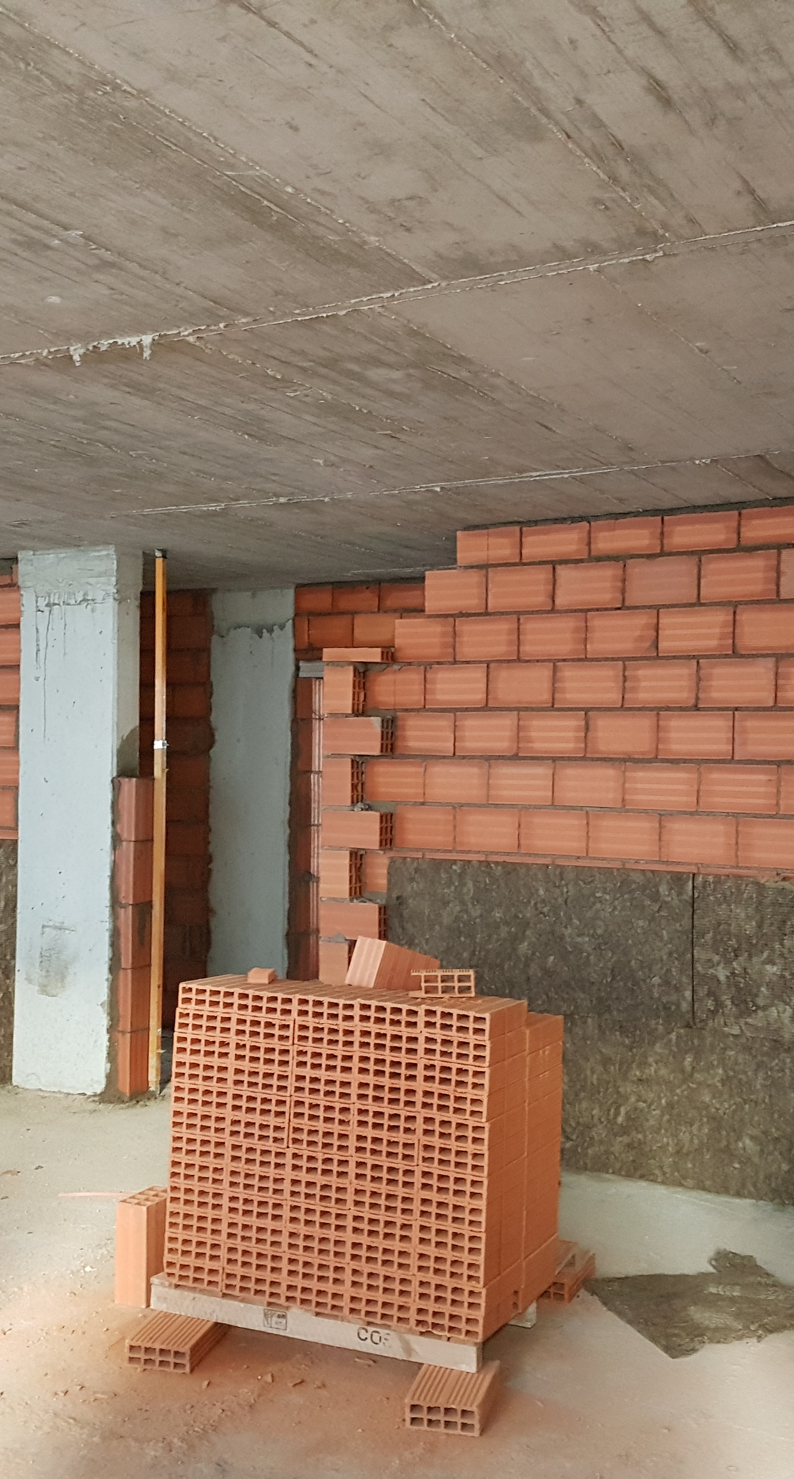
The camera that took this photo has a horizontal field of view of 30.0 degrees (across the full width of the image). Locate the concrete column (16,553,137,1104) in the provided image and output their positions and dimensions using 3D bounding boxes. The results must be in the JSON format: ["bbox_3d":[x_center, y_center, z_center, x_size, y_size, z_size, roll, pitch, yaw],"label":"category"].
[{"bbox_3d":[-1.576,0.404,7.314,0.575,2.654,0.220,0,0,28],"label":"concrete column"}]

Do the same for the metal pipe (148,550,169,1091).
[{"bbox_3d":[-1.167,0.407,7.247,0.055,2.654,0.055,0,0,28],"label":"metal pipe"}]

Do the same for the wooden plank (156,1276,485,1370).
[{"bbox_3d":[-0.240,1.616,4.105,1.008,0.075,0.050,0,0,24],"label":"wooden plank"}]

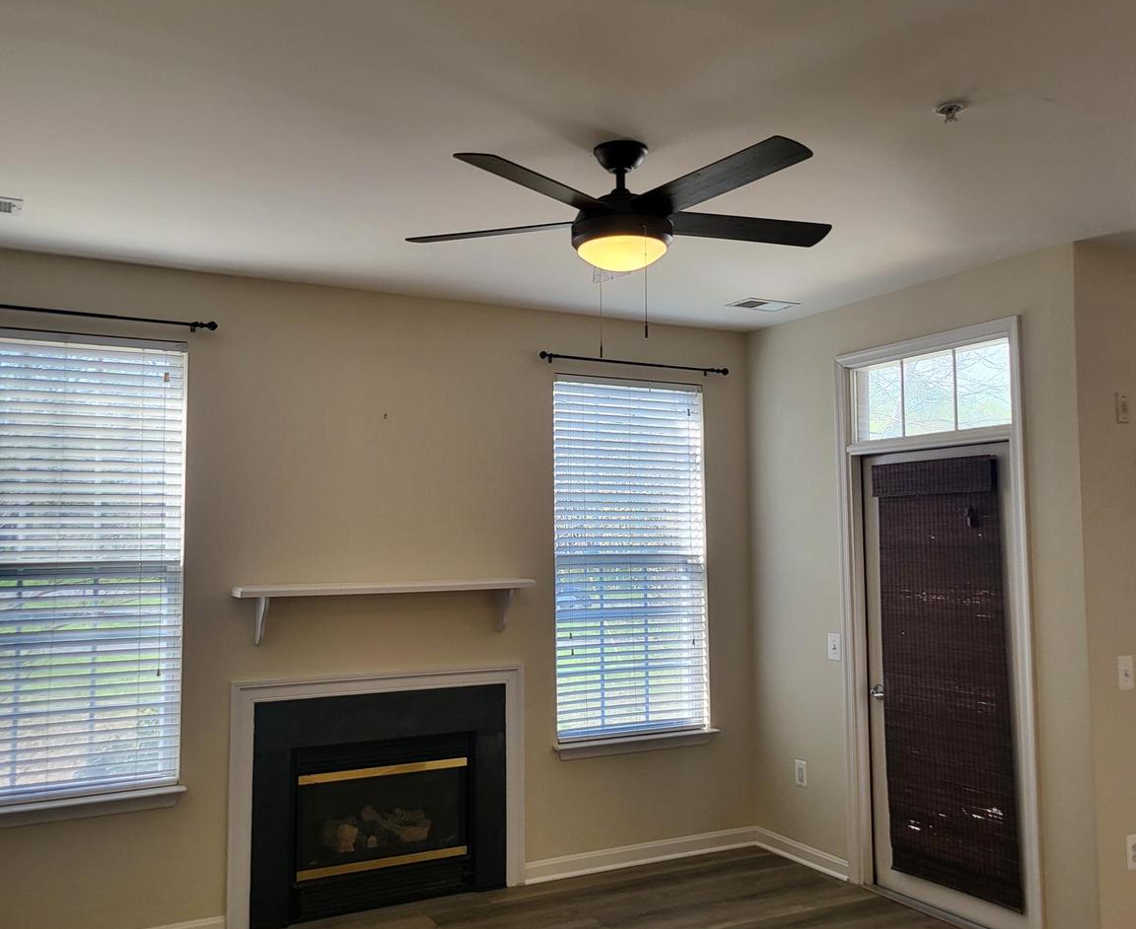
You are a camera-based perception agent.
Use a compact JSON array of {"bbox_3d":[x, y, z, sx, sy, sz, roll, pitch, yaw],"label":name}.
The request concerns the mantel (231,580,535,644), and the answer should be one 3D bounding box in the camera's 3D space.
[{"bbox_3d":[-0.780,0.651,4.682,1.359,0.251,0.175,2,-5,-28],"label":"mantel"}]

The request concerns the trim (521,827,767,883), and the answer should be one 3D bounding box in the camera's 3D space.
[{"bbox_3d":[0.394,1.969,5.305,1.359,0.087,0.020,2,-5,-28],"label":"trim"}]

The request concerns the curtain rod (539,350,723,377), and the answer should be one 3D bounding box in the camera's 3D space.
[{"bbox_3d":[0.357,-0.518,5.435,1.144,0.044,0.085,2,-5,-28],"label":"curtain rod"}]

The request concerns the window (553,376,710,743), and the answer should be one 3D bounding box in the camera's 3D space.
[{"bbox_3d":[0.329,0.468,5.425,0.891,1.806,0.055,2,-5,-28],"label":"window"}]

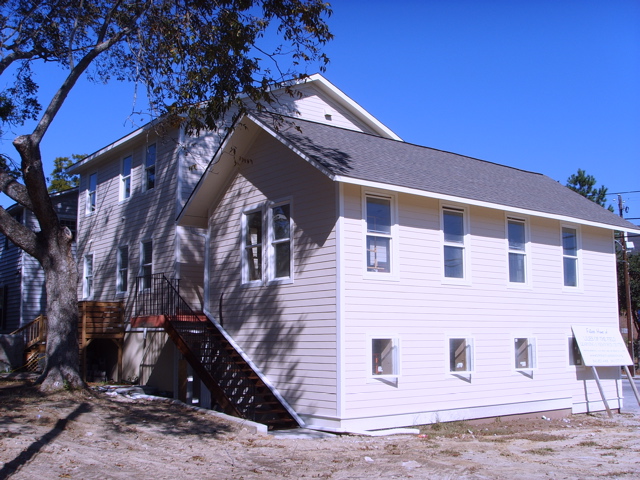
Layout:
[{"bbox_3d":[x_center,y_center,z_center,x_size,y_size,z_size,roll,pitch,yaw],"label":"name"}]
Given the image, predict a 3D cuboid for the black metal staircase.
[{"bbox_3d":[-2.767,2.549,17.680,1.244,3.587,6.259,6,-10,-38],"label":"black metal staircase"}]

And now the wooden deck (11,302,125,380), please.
[{"bbox_3d":[-8.799,3.456,24.504,2.288,2.525,4.886,6,-10,-38],"label":"wooden deck"}]

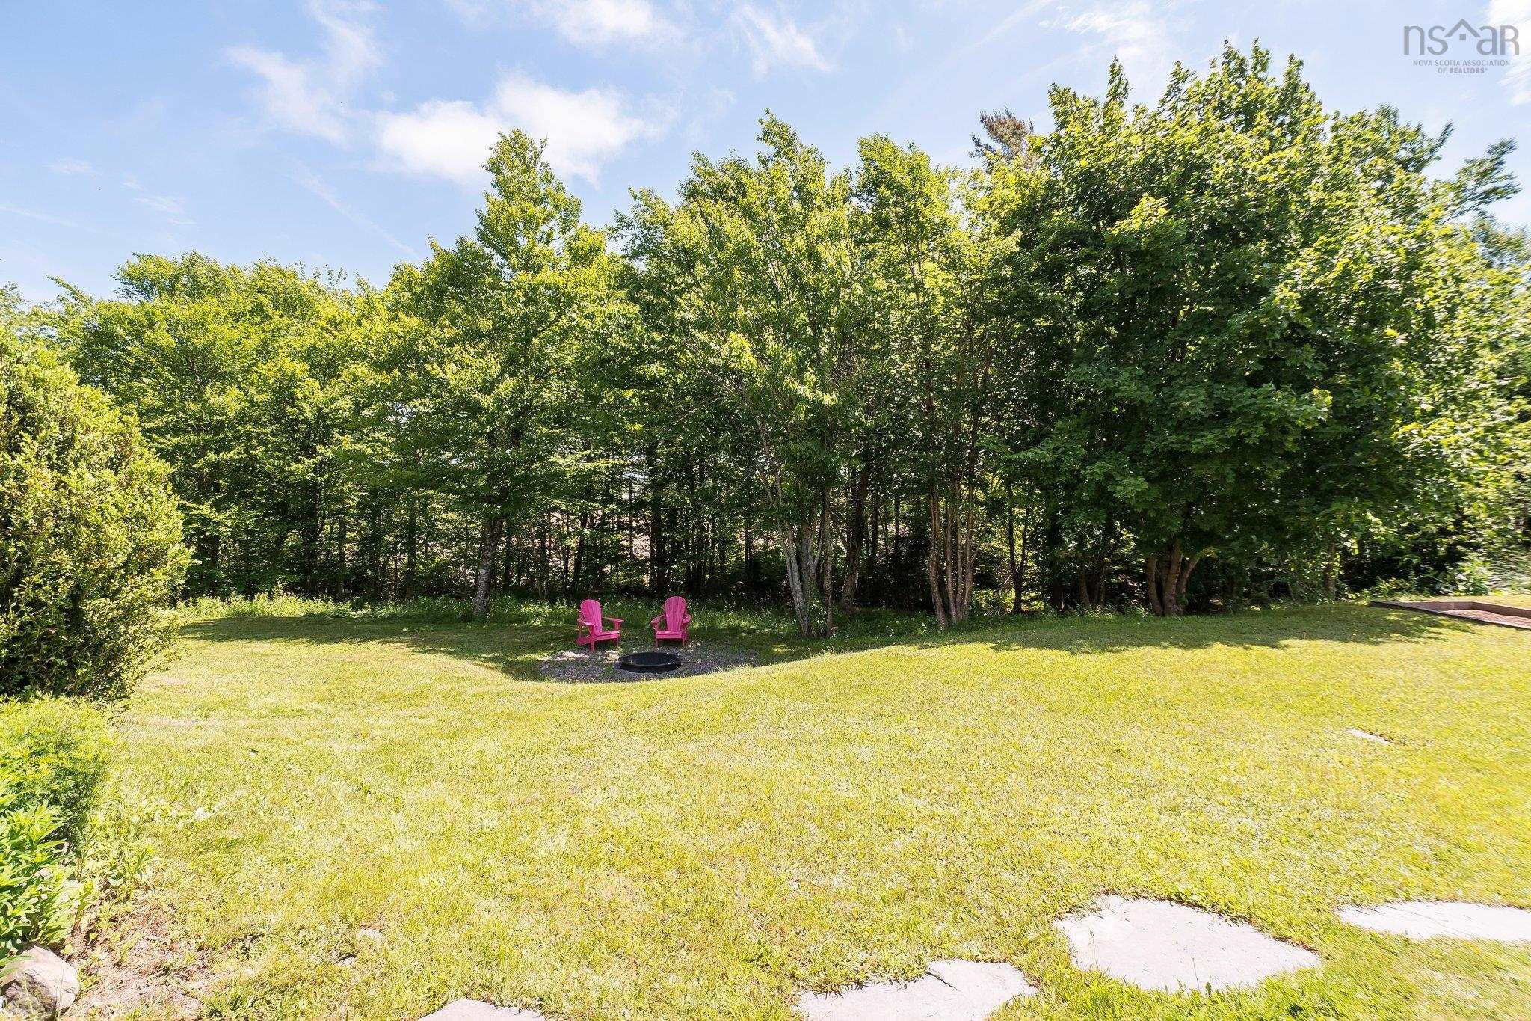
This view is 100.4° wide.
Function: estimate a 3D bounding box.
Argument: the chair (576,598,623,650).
[{"bbox_3d":[-3.125,2.080,11.940,0.750,0.900,0.840,0,0,-33],"label":"chair"}]

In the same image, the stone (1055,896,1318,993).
[{"bbox_3d":[1.459,1.525,2.220,0.830,0.050,0.505,0,0,8],"label":"stone"}]

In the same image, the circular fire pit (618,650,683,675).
[{"bbox_3d":[-1.890,2.480,10.500,1.020,0.130,1.020,0,0,0],"label":"circular fire pit"}]

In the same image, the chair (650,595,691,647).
[{"bbox_3d":[-1.765,2.080,11.980,0.750,0.900,0.840,0,0,3],"label":"chair"}]

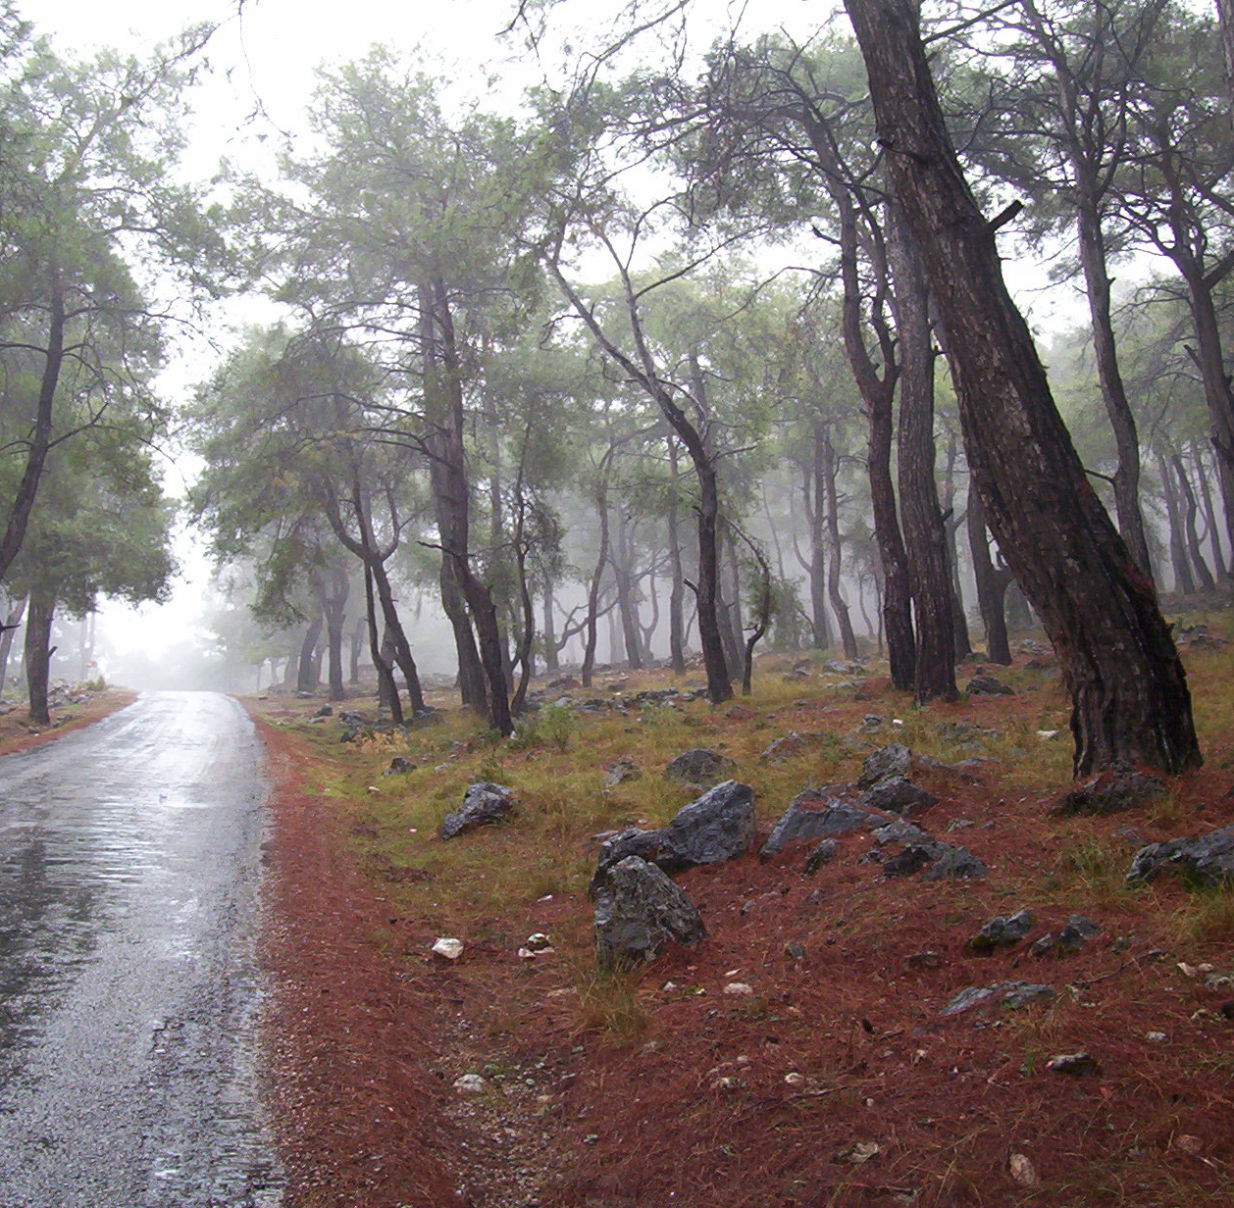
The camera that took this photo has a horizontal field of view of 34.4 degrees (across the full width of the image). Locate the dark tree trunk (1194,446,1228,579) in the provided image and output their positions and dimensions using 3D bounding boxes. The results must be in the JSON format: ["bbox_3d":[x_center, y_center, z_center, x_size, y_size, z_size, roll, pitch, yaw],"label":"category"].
[{"bbox_3d":[15.198,-2.337,51.000,0.864,3.426,0.500,0,-2,0],"label":"dark tree trunk"}]

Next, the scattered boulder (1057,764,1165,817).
[{"bbox_3d":[2.857,1.072,11.500,0.642,0.260,0.500,0,-2,0],"label":"scattered boulder"}]

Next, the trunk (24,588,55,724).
[{"bbox_3d":[-12.160,1.107,42.000,0.632,2.927,0.600,0,-2,0],"label":"trunk"}]

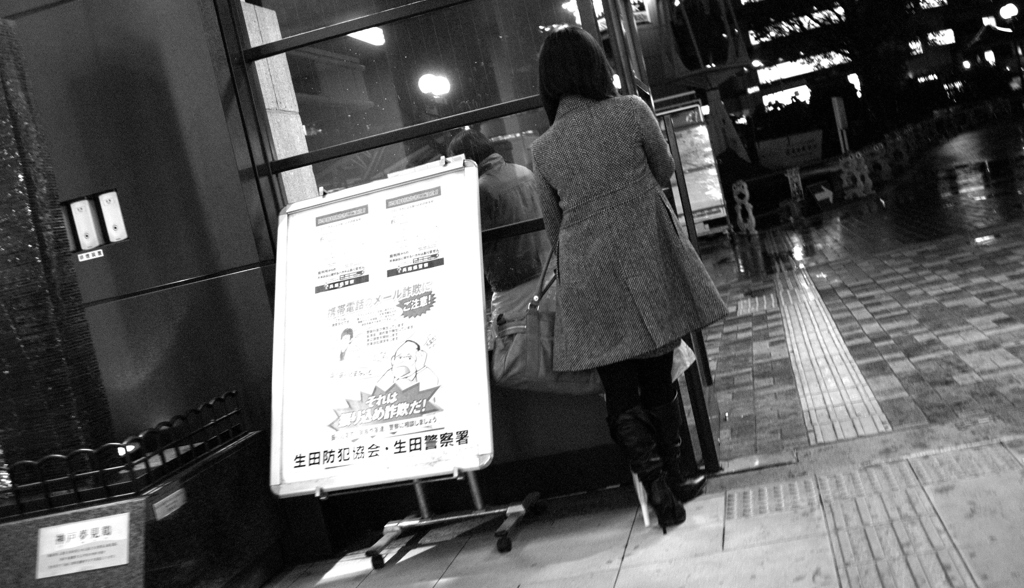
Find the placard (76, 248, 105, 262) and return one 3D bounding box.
[{"bbox_3d":[-1.571,-0.142,4.352,0.103,0.025,0.010,-12,4,12],"label":"placard"}]

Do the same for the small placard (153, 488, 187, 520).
[{"bbox_3d":[-1.058,0.651,3.614,0.010,0.047,0.186,-12,4,12],"label":"small placard"}]

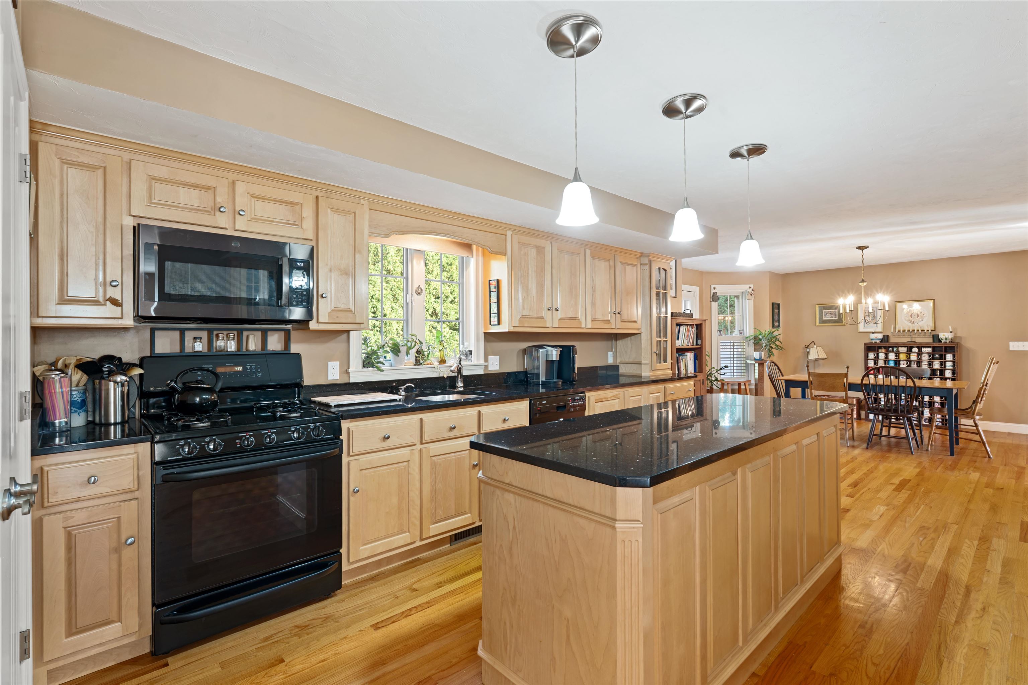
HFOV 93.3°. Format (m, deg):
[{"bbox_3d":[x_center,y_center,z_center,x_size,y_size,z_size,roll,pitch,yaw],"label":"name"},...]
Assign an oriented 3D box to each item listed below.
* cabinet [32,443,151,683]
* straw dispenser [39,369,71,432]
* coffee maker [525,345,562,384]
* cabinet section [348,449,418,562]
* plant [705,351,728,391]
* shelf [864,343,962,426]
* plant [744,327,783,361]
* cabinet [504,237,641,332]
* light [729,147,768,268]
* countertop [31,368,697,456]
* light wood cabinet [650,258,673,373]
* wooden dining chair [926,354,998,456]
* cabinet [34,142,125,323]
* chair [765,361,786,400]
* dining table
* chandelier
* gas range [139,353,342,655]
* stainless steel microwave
[{"bbox_3d":[-1.763,0.828,2.021,0.338,0.882,0.636,-1,1,-43],"label":"cabinet"},{"bbox_3d":[-1.859,0.229,1.971,0.091,0.253,0.091,-1,1,-43],"label":"straw dispenser"},{"bbox_3d":[0.254,0.173,3.868,0.207,0.313,0.293,-1,1,-43],"label":"coffee maker"},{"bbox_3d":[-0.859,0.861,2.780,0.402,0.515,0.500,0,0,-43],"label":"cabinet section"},{"bbox_3d":[2.730,0.441,6.666,0.455,0.626,0.455,-1,1,-43],"label":"plant"},{"bbox_3d":[5.996,0.624,7.351,0.230,1.225,1.095,-1,1,-43],"label":"shelf"},{"bbox_3d":[4.021,0.026,7.827,0.556,0.545,0.505,-1,1,-43],"label":"plant"},{"bbox_3d":[0.542,-0.476,4.414,1.838,0.788,0.313,-1,1,-43],"label":"cabinet"},{"bbox_3d":[1.369,-0.795,2.825,0.197,0.682,0.197,-1,1,-43],"label":"light"},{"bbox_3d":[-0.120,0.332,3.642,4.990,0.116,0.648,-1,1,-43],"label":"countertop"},{"bbox_3d":[1.411,-0.268,5.199,0.430,1.205,0.420,-1,1,-43],"label":"light wood cabinet"},{"bbox_3d":[5.162,0.702,5.578,0.470,1.105,0.585,-1,1,-43],"label":"wooden dining chair"},{"bbox_3d":[-1.939,-0.455,2.180,0.340,0.778,0.325,-1,1,-43],"label":"cabinet"},{"bbox_3d":[3.850,0.729,6.781,0.485,0.949,0.556,-1,1,-43],"label":"chair"},{"bbox_3d":[4.473,0.843,6.121,0.959,0.742,1.858,-1,1,-43],"label":"dining table"},{"bbox_3d":[4.476,-0.714,6.235,0.540,0.995,0.540,-1,1,-43],"label":"chandelier"},{"bbox_3d":[-1.366,0.680,2.429,0.762,1.217,0.710,-1,1,-43],"label":"gas range"},{"bbox_3d":[-1.496,-0.311,2.524,0.760,0.427,0.420,-1,1,-43],"label":"stainless steel microwave"}]

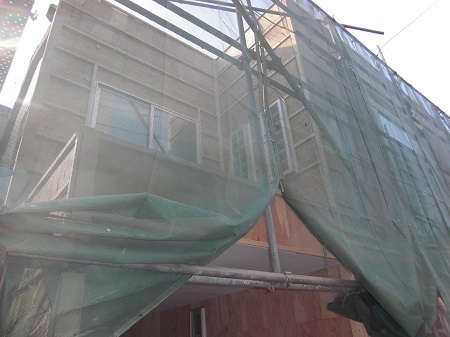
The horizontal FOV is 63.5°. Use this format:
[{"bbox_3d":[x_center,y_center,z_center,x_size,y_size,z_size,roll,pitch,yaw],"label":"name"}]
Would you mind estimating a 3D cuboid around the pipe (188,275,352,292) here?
[{"bbox_3d":[0.346,0.721,2.250,1.330,0.050,0.050,15,-34,-32],"label":"pipe"}]

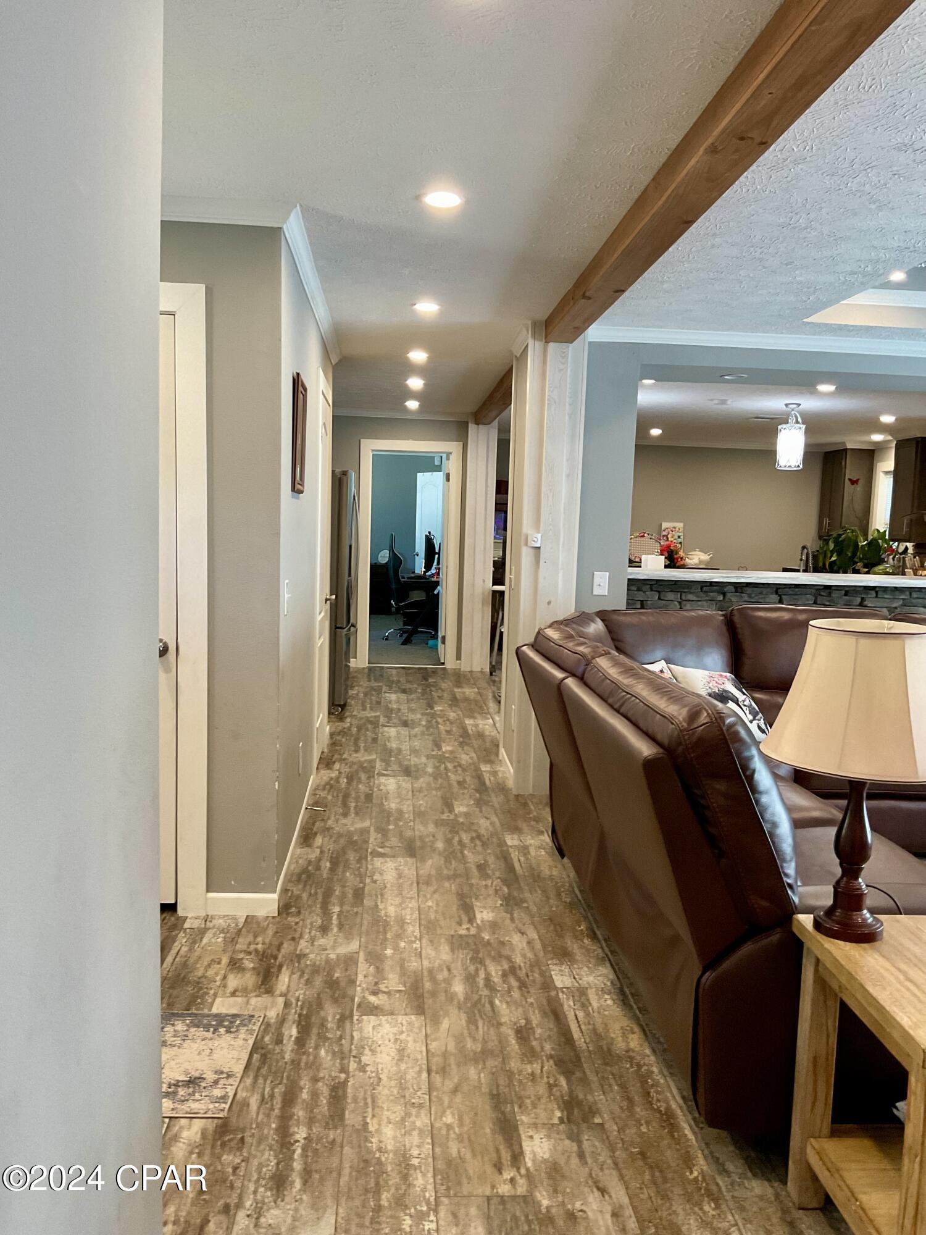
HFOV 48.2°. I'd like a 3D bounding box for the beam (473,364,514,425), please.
[{"bbox_3d":[0.295,-1.674,7.813,0.142,0.115,3.550,1,5,-4],"label":"beam"}]

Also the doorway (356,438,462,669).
[{"bbox_3d":[-0.513,-0.592,9.875,0.955,2.146,0.140,1,5,-4],"label":"doorway"}]

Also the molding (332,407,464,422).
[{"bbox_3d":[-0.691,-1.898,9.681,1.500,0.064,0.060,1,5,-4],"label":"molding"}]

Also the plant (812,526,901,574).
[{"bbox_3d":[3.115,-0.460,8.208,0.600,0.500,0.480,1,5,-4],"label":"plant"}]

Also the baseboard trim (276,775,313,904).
[{"bbox_3d":[-0.737,0.923,4.615,0.015,0.081,1.940,1,5,-5],"label":"baseboard trim"}]

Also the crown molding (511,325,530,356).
[{"bbox_3d":[0.311,-1.507,5.691,0.055,0.062,0.620,1,5,-4],"label":"crown molding"}]

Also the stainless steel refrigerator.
[{"bbox_3d":[-1.229,-0.221,7.821,0.850,1.745,0.910,1,5,-4],"label":"stainless steel refrigerator"}]

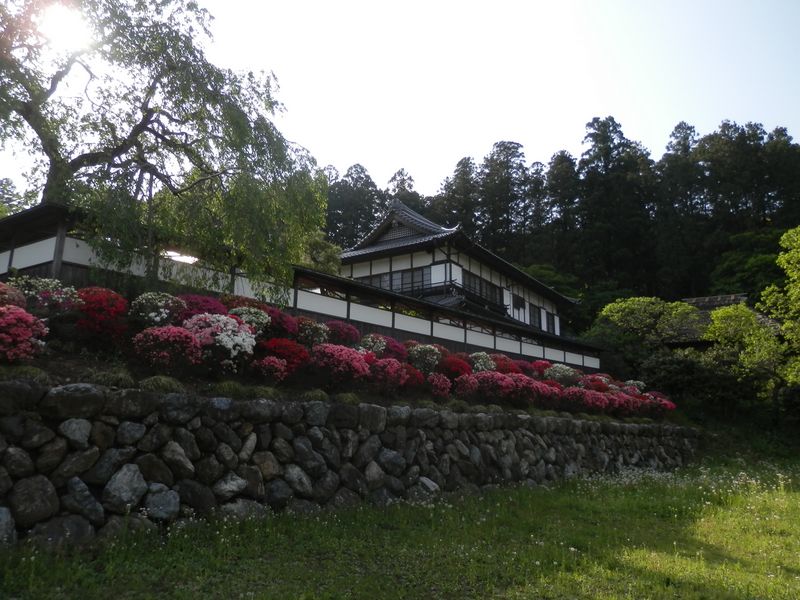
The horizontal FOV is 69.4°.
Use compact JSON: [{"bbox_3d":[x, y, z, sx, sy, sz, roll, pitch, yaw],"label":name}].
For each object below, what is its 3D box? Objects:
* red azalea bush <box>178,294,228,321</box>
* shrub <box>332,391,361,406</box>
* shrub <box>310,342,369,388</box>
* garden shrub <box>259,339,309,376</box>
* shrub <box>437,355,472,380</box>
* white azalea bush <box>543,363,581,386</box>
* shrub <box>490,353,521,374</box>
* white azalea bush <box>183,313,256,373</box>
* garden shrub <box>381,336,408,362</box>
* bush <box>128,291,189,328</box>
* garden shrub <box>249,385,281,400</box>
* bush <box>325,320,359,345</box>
[{"bbox_3d":[-4.402,0.292,12.709,1.160,0.850,1.110,0,-13,0],"label":"red azalea bush"},{"bbox_3d":[-1.212,2.286,13.341,0.553,0.346,0.582,0,-14,0],"label":"shrub"},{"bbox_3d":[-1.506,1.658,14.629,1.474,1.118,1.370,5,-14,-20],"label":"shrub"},{"bbox_3d":[-2.649,1.290,13.308,1.082,0.898,1.139,0,-14,0],"label":"garden shrub"},{"bbox_3d":[1.788,2.244,18.788,1.049,0.943,1.104,0,-14,0],"label":"shrub"},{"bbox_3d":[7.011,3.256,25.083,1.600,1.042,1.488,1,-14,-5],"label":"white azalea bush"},{"bbox_3d":[4.005,2.408,21.849,1.200,0.850,1.140,0,-13,0],"label":"shrub"},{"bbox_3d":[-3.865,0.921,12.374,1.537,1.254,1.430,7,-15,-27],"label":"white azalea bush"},{"bbox_3d":[-0.164,1.464,16.911,0.870,0.800,0.820,0,-13,0],"label":"garden shrub"},{"bbox_3d":[-4.976,0.277,11.855,1.097,0.862,1.154,-12,-18,40],"label":"bush"},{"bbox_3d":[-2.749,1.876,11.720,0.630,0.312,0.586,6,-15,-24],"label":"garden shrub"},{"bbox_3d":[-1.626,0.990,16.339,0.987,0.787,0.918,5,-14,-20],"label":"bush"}]

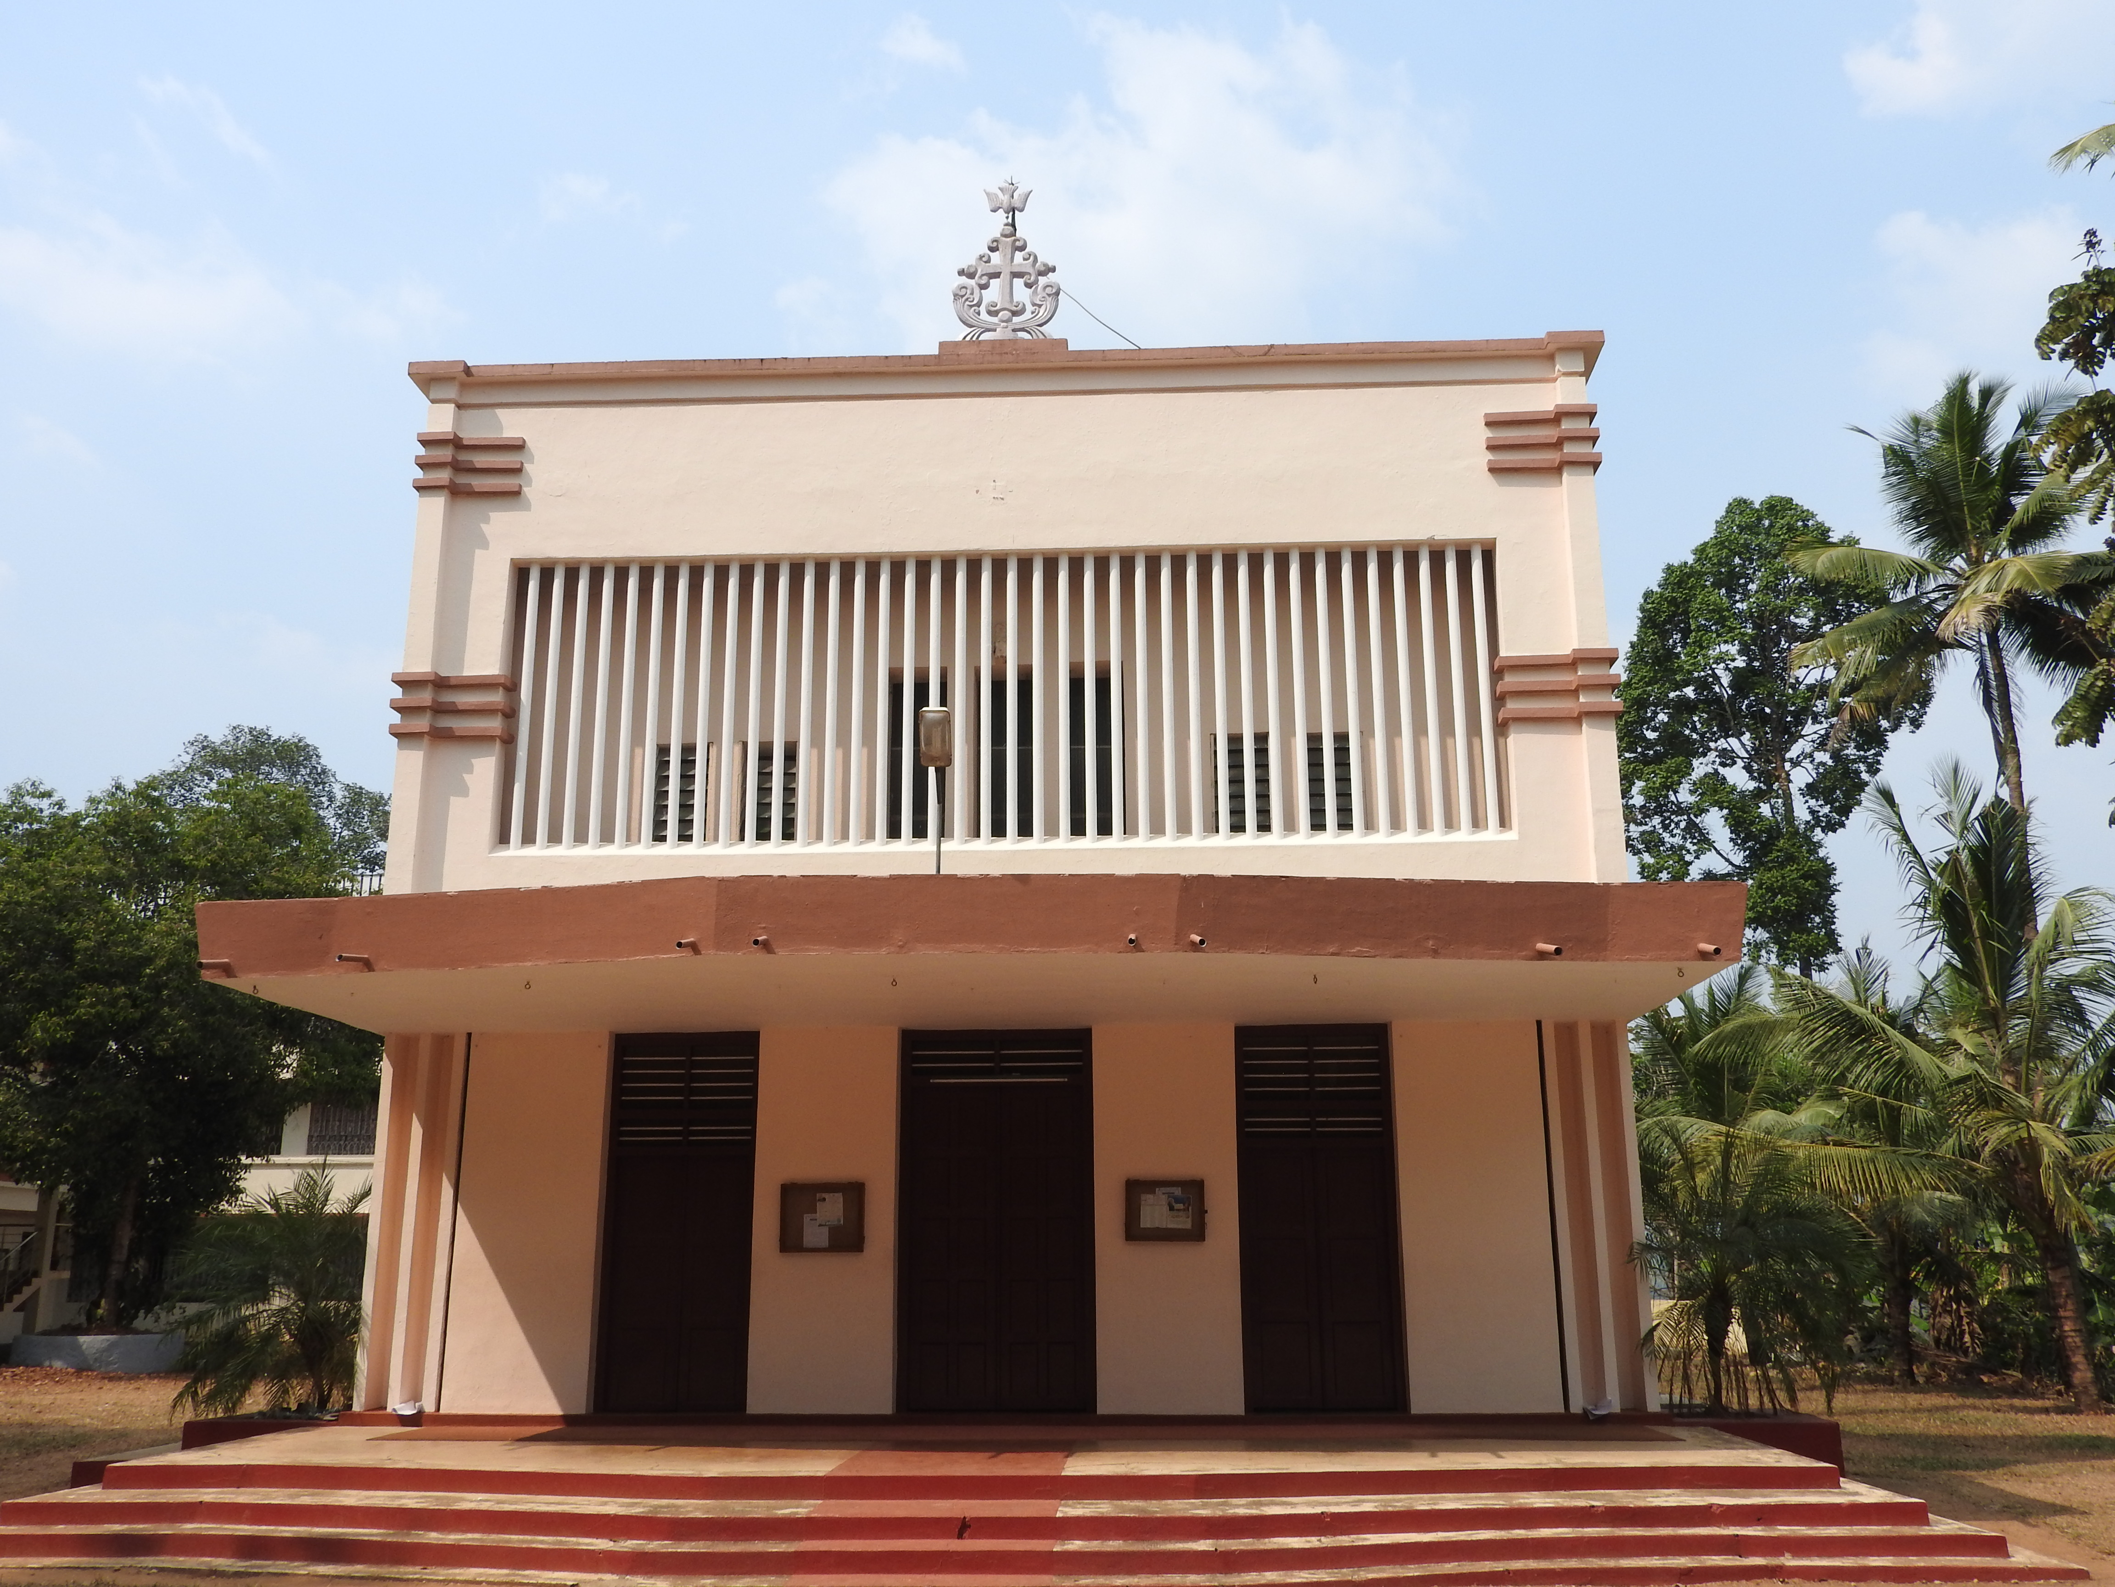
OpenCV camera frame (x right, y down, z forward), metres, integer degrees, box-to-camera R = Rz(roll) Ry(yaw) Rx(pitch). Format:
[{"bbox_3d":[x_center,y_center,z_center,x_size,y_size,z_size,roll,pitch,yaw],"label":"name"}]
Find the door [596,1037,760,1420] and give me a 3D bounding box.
[{"bbox_3d":[-3.068,3.471,14.948,1.270,3.000,0.120,-1,-15,2],"label":"door"}]

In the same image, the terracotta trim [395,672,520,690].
[{"bbox_3d":[-5.272,-0.979,16.004,0.950,0.075,0.320,-1,-15,2],"label":"terracotta trim"}]

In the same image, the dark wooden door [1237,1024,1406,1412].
[{"bbox_3d":[2.257,3.624,15.737,1.358,3.193,0.140,-1,-15,2],"label":"dark wooden door"}]

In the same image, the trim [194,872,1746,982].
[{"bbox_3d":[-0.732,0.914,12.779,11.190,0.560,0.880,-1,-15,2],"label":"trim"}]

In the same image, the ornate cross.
[{"bbox_3d":[-0.493,-5.146,17.993,1.062,1.920,0.240,-1,-15,2],"label":"ornate cross"}]

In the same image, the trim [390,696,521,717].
[{"bbox_3d":[-5.267,-0.753,15.944,0.940,0.075,0.320,-1,-15,2],"label":"trim"}]

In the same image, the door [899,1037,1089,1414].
[{"bbox_3d":[-0.536,3.666,15.848,1.724,3.193,0.140,-1,-15,2],"label":"door"}]

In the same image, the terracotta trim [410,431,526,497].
[{"bbox_3d":[-5.262,-2.965,16.491,0.950,0.490,0.250,-1,-15,2],"label":"terracotta trim"}]

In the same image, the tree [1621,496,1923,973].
[{"bbox_3d":[16.833,2.514,42.101,7.600,20.150,7.400,-1,-15,2],"label":"tree"}]

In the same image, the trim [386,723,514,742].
[{"bbox_3d":[-5.261,-0.526,15.884,0.930,0.075,0.320,-1,-15,2],"label":"trim"}]

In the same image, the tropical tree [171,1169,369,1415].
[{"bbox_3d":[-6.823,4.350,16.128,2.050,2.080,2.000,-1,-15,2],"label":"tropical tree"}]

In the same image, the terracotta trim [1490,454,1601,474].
[{"bbox_3d":[4.250,-2.878,16.042,0.950,0.080,0.260,-1,-15,2],"label":"terracotta trim"}]

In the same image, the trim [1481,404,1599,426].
[{"bbox_3d":[4.536,-3.535,17.264,1.020,0.090,0.350,-1,-15,2],"label":"trim"}]

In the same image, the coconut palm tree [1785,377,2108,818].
[{"bbox_3d":[14.589,0.747,28.127,6.200,16.000,6.000,-1,-15,2],"label":"coconut palm tree"}]

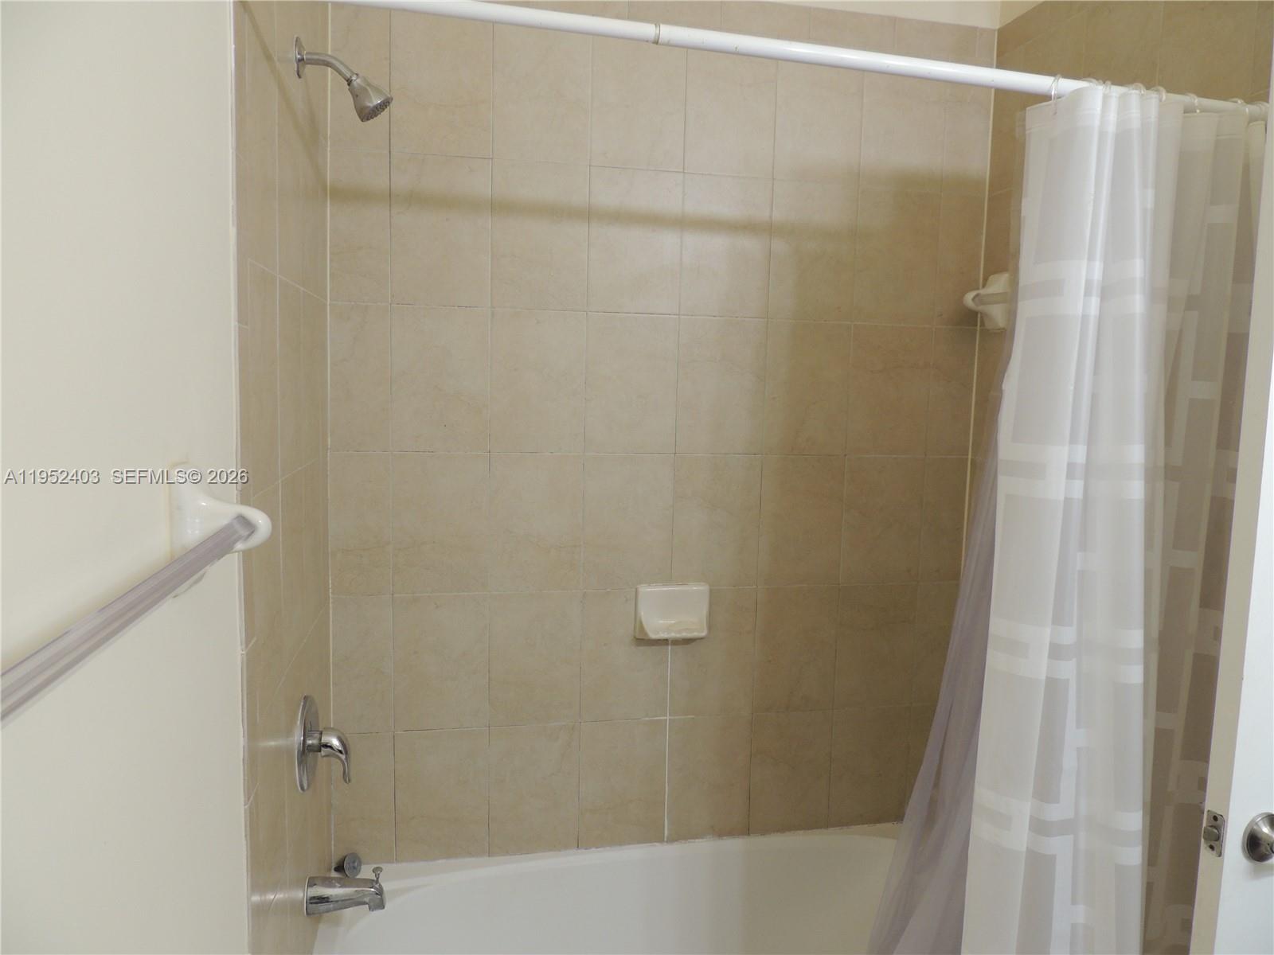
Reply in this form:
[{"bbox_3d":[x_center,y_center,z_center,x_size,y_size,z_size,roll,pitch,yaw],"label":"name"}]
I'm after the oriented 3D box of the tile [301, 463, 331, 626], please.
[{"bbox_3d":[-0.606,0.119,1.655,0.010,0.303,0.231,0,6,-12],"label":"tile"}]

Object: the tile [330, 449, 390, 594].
[{"bbox_3d":[-0.585,0.100,1.881,0.125,0.306,0.010,0,6,-11],"label":"tile"}]

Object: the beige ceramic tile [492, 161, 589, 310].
[{"bbox_3d":[-0.203,-0.506,1.865,0.201,0.302,0.009,0,7,-12],"label":"beige ceramic tile"}]

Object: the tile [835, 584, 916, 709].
[{"bbox_3d":[0.574,0.405,2.129,0.201,0.302,0.009,0,7,-12],"label":"tile"}]

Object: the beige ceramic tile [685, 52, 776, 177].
[{"bbox_3d":[0.204,-0.810,1.917,0.202,0.303,0.010,0,6,-12],"label":"beige ceramic tile"}]

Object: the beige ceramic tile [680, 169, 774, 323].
[{"bbox_3d":[0.197,-0.507,1.949,0.202,0.303,0.010,0,6,-12],"label":"beige ceramic tile"}]

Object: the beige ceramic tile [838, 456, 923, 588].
[{"bbox_3d":[0.581,0.101,2.091,0.202,0.303,0.010,0,6,-11],"label":"beige ceramic tile"}]

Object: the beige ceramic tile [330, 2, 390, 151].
[{"bbox_3d":[-0.555,-0.805,1.758,0.119,0.293,0.009,0,7,-12],"label":"beige ceramic tile"}]

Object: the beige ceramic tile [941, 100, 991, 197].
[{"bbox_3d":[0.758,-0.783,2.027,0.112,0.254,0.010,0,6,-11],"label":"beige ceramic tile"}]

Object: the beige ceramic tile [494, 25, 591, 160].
[{"bbox_3d":[-0.196,-0.809,1.831,0.202,0.303,0.010,0,6,-11],"label":"beige ceramic tile"}]

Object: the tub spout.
[{"bbox_3d":[-0.520,0.738,1.585,0.134,0.084,0.057,0,6,-12],"label":"tub spout"}]

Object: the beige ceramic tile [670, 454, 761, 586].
[{"bbox_3d":[0.182,0.100,2.010,0.202,0.303,0.010,0,6,-11],"label":"beige ceramic tile"}]

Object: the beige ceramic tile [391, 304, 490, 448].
[{"bbox_3d":[-0.410,-0.204,1.856,0.202,0.303,0.010,0,6,-11],"label":"beige ceramic tile"}]

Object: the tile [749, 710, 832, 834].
[{"bbox_3d":[0.366,0.708,2.123,0.201,0.302,0.009,0,7,-12],"label":"tile"}]

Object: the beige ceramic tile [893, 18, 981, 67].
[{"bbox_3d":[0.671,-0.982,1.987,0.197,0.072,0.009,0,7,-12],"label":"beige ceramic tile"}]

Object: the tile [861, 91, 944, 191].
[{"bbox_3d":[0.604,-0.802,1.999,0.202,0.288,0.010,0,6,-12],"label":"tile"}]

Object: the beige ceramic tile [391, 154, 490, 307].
[{"bbox_3d":[-0.403,-0.507,1.823,0.202,0.303,0.010,0,6,-11],"label":"beige ceramic tile"}]

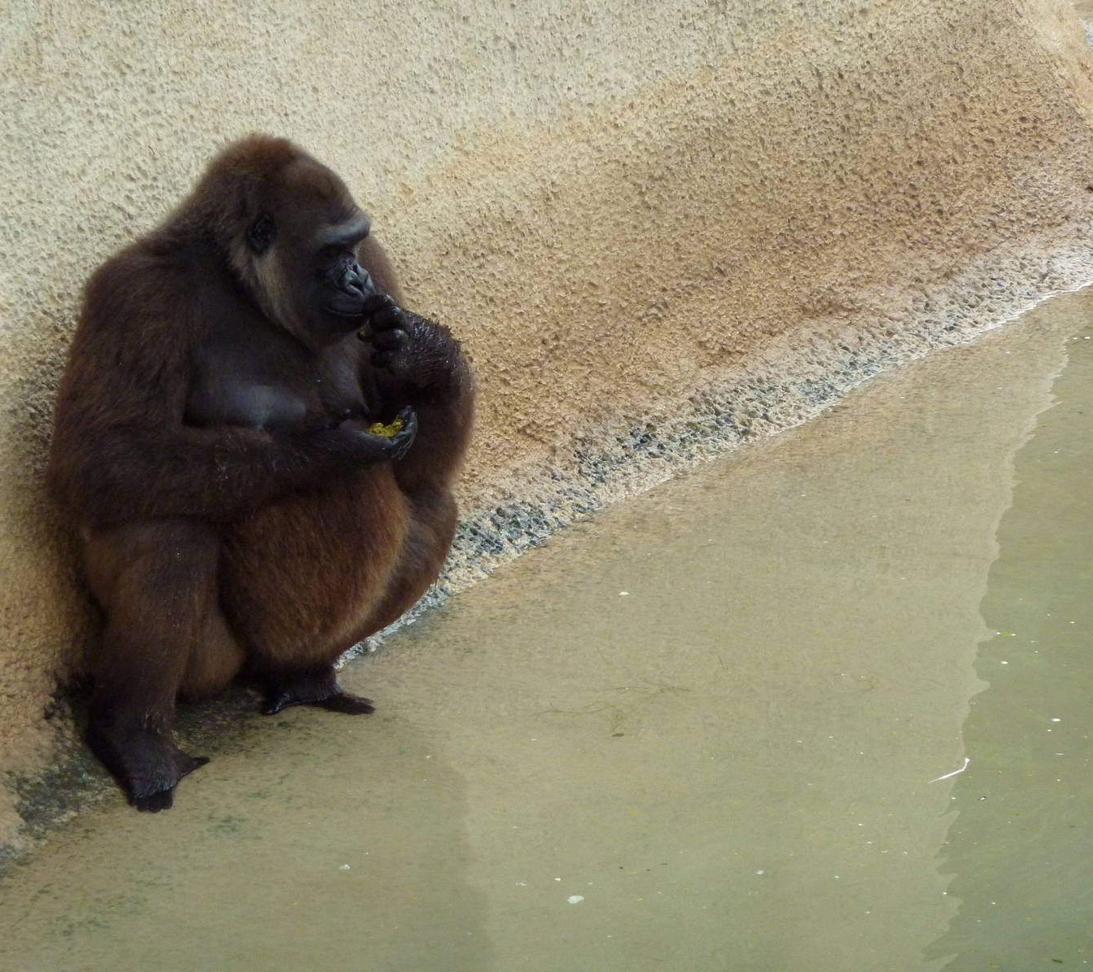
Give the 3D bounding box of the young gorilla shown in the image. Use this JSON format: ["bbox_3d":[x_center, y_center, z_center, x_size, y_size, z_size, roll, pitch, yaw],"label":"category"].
[{"bbox_3d":[-0.428,-0.081,14.300,0.670,0.950,0.570,-18,30,-35],"label":"young gorilla"}]

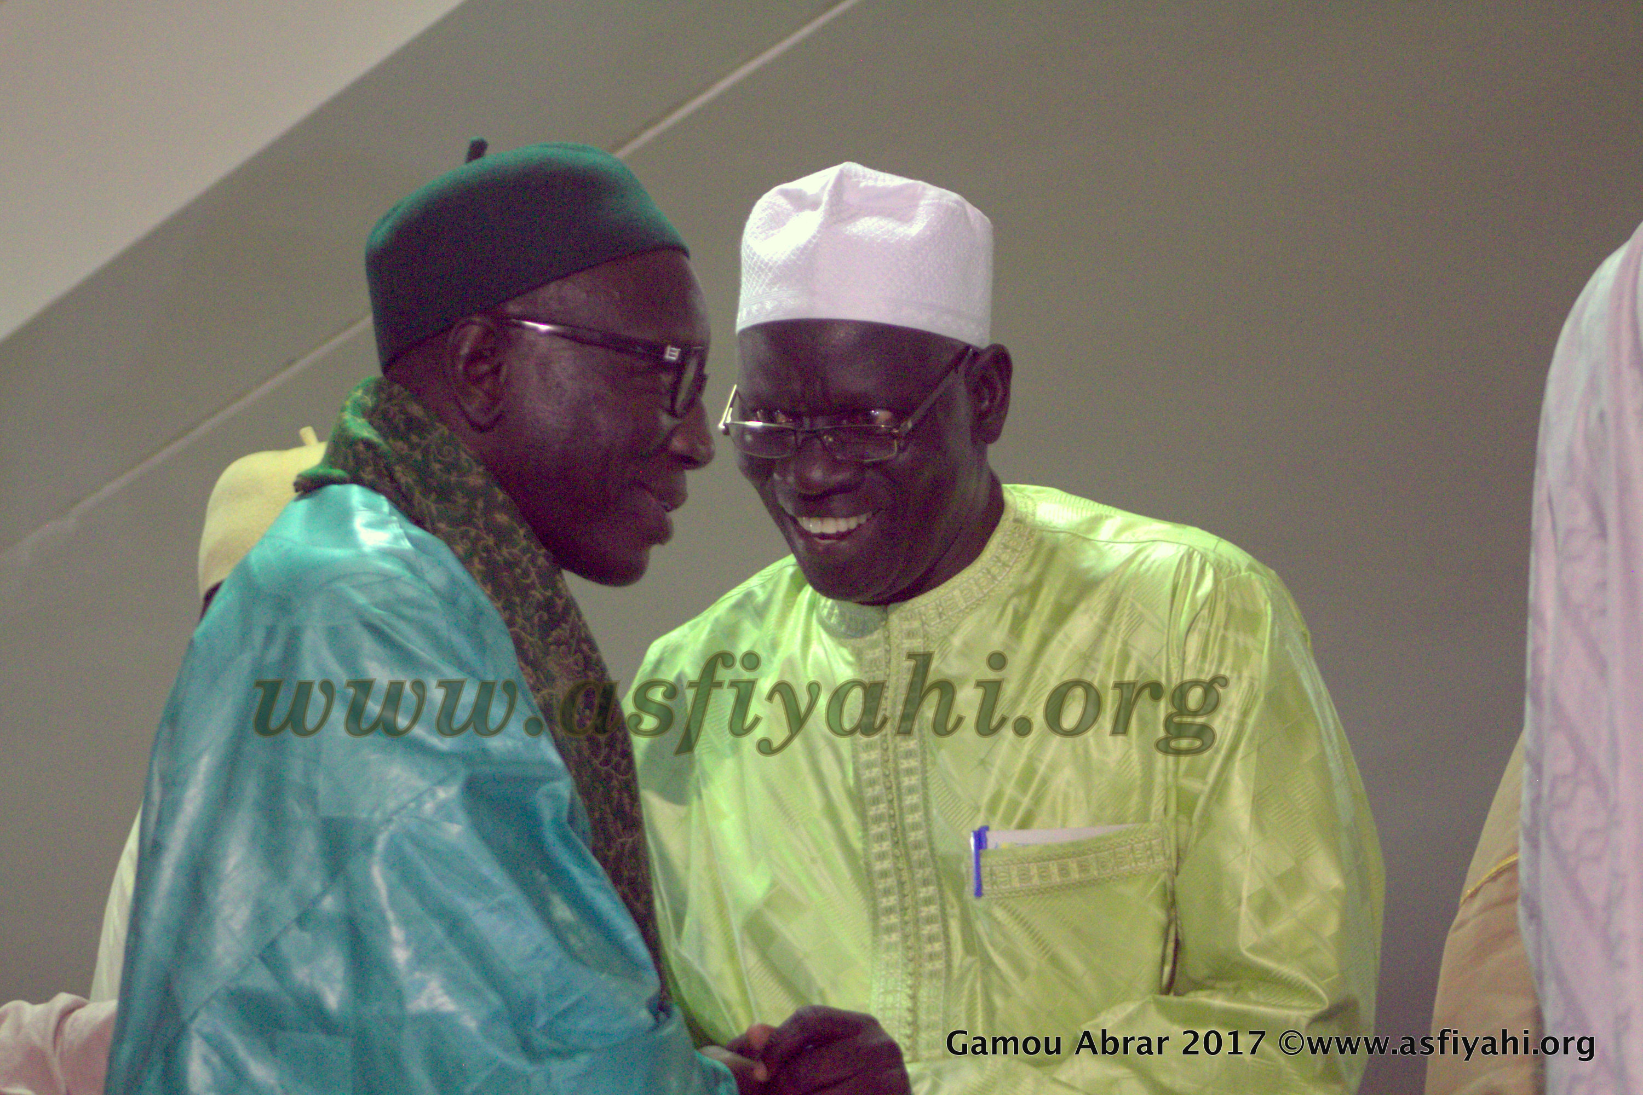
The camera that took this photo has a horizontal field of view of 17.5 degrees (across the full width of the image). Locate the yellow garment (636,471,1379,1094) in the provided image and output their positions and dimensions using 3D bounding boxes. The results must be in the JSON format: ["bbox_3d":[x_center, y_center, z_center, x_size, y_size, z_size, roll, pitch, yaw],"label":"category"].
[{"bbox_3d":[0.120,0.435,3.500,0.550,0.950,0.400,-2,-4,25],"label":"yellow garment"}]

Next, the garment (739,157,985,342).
[{"bbox_3d":[0.029,-0.200,3.580,0.168,0.120,0.195,1,-6,20],"label":"garment"}]

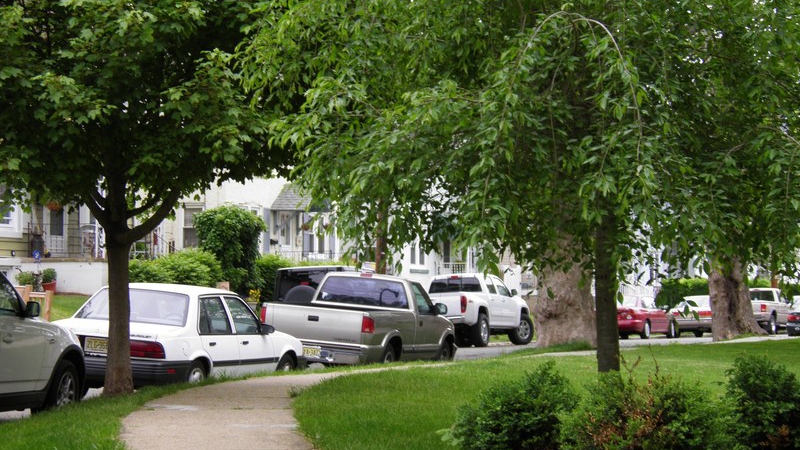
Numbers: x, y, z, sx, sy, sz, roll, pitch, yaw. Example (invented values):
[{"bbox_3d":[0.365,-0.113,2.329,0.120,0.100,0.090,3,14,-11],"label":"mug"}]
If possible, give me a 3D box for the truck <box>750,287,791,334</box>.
[{"bbox_3d":[13.350,3.200,71.900,1.760,1.700,5.000,0,-2,25],"label":"truck"}]

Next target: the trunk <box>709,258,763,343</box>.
[{"bbox_3d":[8.036,1.808,46.500,1.250,1.950,1.150,1,-2,0],"label":"trunk"}]

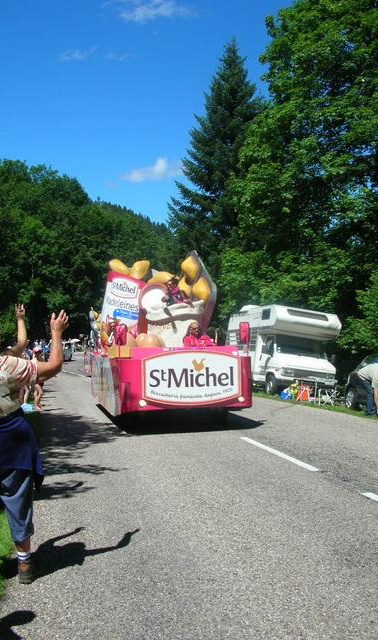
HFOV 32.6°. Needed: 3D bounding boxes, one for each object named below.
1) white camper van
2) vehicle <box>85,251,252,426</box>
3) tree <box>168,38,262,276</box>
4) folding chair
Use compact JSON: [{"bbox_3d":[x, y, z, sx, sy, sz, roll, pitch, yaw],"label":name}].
[{"bbox_3d":[3.369,1.275,24.464,2.200,2.950,5.700,7,-4,-11],"label":"white camper van"},{"bbox_3d":[-0.732,0.350,14.393,2.400,3.600,6.000,0,-3,-12],"label":"vehicle"},{"bbox_3d":[2.780,-8.030,45.404,8.800,23.400,8.800,0,-3,-11],"label":"tree"},{"bbox_3d":[3.741,2.062,17.556,0.480,0.500,0.500,1,-3,-20],"label":"folding chair"}]

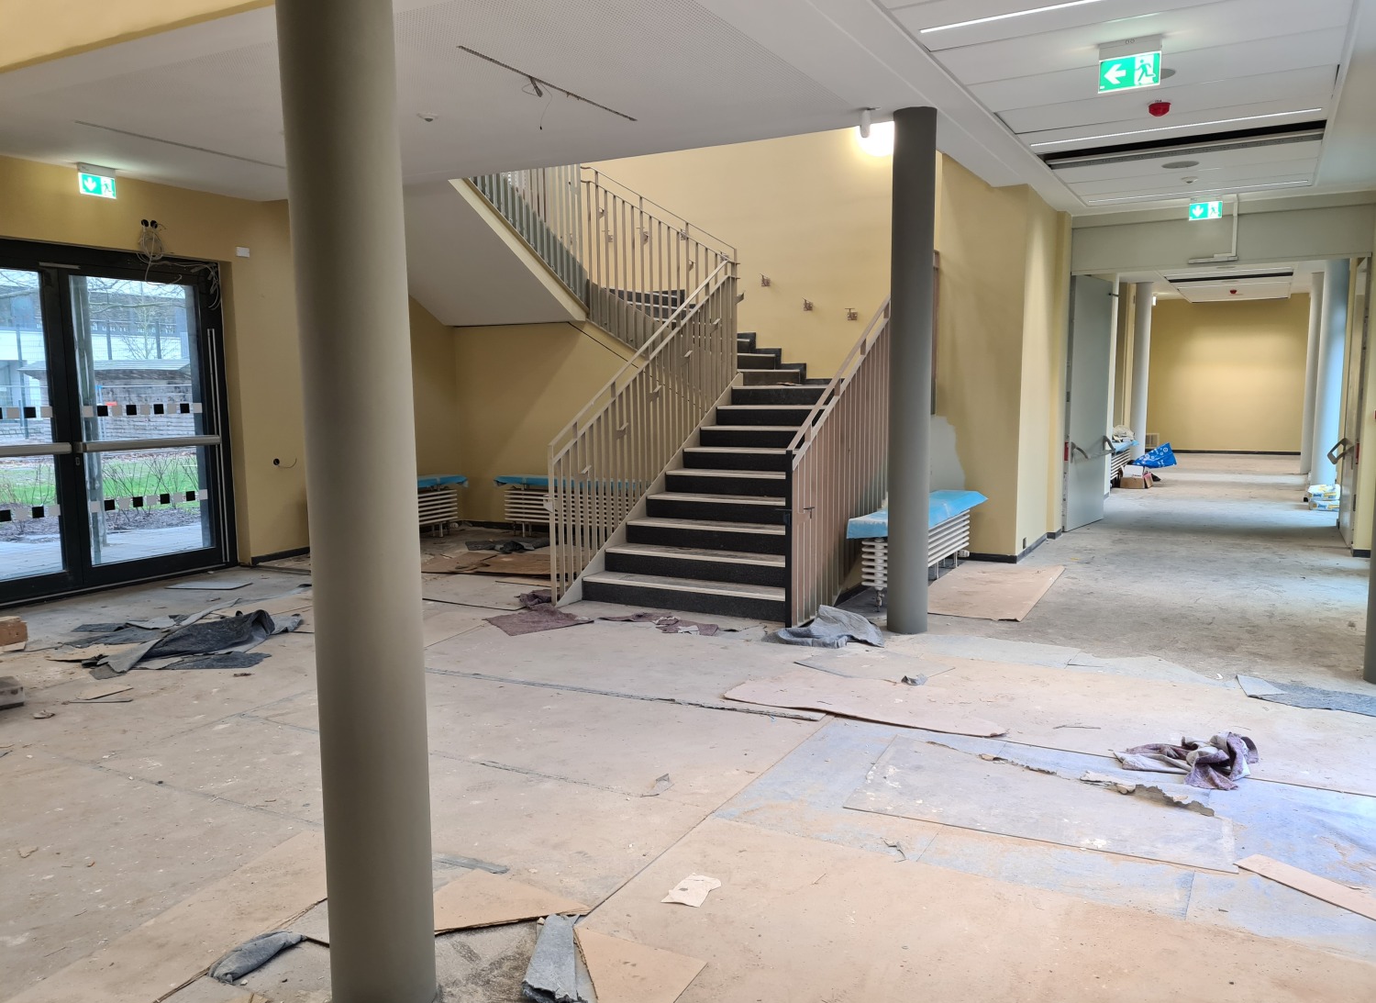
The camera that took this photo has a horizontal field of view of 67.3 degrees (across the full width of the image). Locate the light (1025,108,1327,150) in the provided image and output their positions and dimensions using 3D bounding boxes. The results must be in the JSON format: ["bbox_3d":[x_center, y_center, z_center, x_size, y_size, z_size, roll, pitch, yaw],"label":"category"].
[{"bbox_3d":[3.018,-2.364,6.505,1.655,0.050,0.060,3,8,29],"label":"light"}]

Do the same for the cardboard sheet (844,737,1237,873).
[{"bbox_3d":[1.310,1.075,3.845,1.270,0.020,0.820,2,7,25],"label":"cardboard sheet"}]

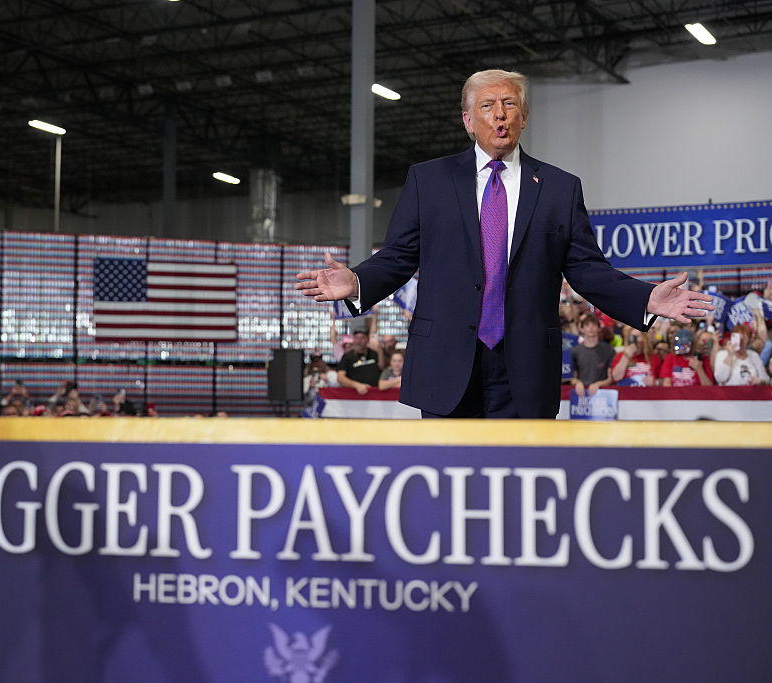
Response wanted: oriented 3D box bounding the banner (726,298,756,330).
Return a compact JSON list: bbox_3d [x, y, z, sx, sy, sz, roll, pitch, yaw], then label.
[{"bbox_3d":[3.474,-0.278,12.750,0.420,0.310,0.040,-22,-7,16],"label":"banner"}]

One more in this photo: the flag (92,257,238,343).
[{"bbox_3d":[-4.655,-0.862,27.500,3.000,1.780,0.040,1,-3,-20],"label":"flag"}]

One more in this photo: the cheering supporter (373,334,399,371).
[{"bbox_3d":[0.010,0.760,14.762,0.500,1.680,0.360,-1,-3,25],"label":"cheering supporter"}]

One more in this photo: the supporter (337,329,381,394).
[{"bbox_3d":[-0.293,0.642,14.060,0.540,1.760,0.420,0,-3,13],"label":"supporter"}]

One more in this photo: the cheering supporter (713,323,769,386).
[{"bbox_3d":[3.299,0.666,12.163,0.560,1.650,0.430,0,-3,18],"label":"cheering supporter"}]

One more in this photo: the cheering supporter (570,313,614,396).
[{"bbox_3d":[2.013,0.610,12.760,0.500,1.770,0.400,0,-3,16],"label":"cheering supporter"}]

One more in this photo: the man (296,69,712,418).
[{"bbox_3d":[0.341,0.165,3.757,1.180,1.900,0.500,0,-3,6],"label":"man"}]

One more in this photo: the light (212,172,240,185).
[{"bbox_3d":[-5.120,-5.232,42.000,0.350,0.120,1.250,-1,-3,28],"label":"light"}]

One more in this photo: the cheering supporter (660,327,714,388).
[{"bbox_3d":[2.790,0.703,12.163,0.510,1.640,0.450,-1,-3,20],"label":"cheering supporter"}]

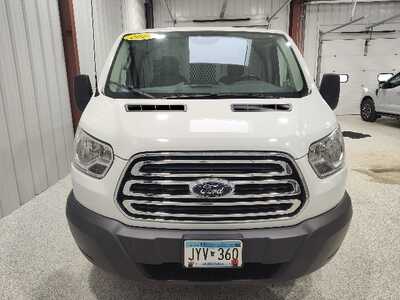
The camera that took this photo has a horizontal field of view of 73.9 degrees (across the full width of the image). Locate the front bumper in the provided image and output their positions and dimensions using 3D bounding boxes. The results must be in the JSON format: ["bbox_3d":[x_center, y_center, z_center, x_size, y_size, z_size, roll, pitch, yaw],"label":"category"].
[{"bbox_3d":[0.069,0.502,1.649,1.980,0.340,0.580,0,13,0],"label":"front bumper"}]

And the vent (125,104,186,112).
[{"bbox_3d":[-0.304,-0.291,1.853,0.435,0.050,0.150,0,33,0],"label":"vent"}]

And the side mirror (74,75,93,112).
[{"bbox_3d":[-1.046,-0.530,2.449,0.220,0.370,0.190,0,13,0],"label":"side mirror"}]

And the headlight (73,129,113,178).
[{"bbox_3d":[-0.698,0.016,1.739,0.400,0.290,0.420,0,13,0],"label":"headlight"}]

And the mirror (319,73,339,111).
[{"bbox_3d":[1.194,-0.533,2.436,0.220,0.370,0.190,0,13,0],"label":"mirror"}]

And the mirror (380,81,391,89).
[{"bbox_3d":[5.729,-2.014,8.200,0.290,0.220,0.180,0,13,0],"label":"mirror"}]

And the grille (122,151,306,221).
[{"bbox_3d":[0.066,0.192,1.385,1.050,0.360,0.190,0,13,0],"label":"grille"}]

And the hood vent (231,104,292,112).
[{"bbox_3d":[0.428,-0.291,1.849,0.435,0.050,0.150,0,33,0],"label":"hood vent"}]

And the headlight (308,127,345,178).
[{"bbox_3d":[0.832,0.012,1.730,0.400,0.290,0.420,0,13,0],"label":"headlight"}]

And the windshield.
[{"bbox_3d":[0.051,-0.746,2.319,1.700,0.900,0.150,0,-30,0],"label":"windshield"}]

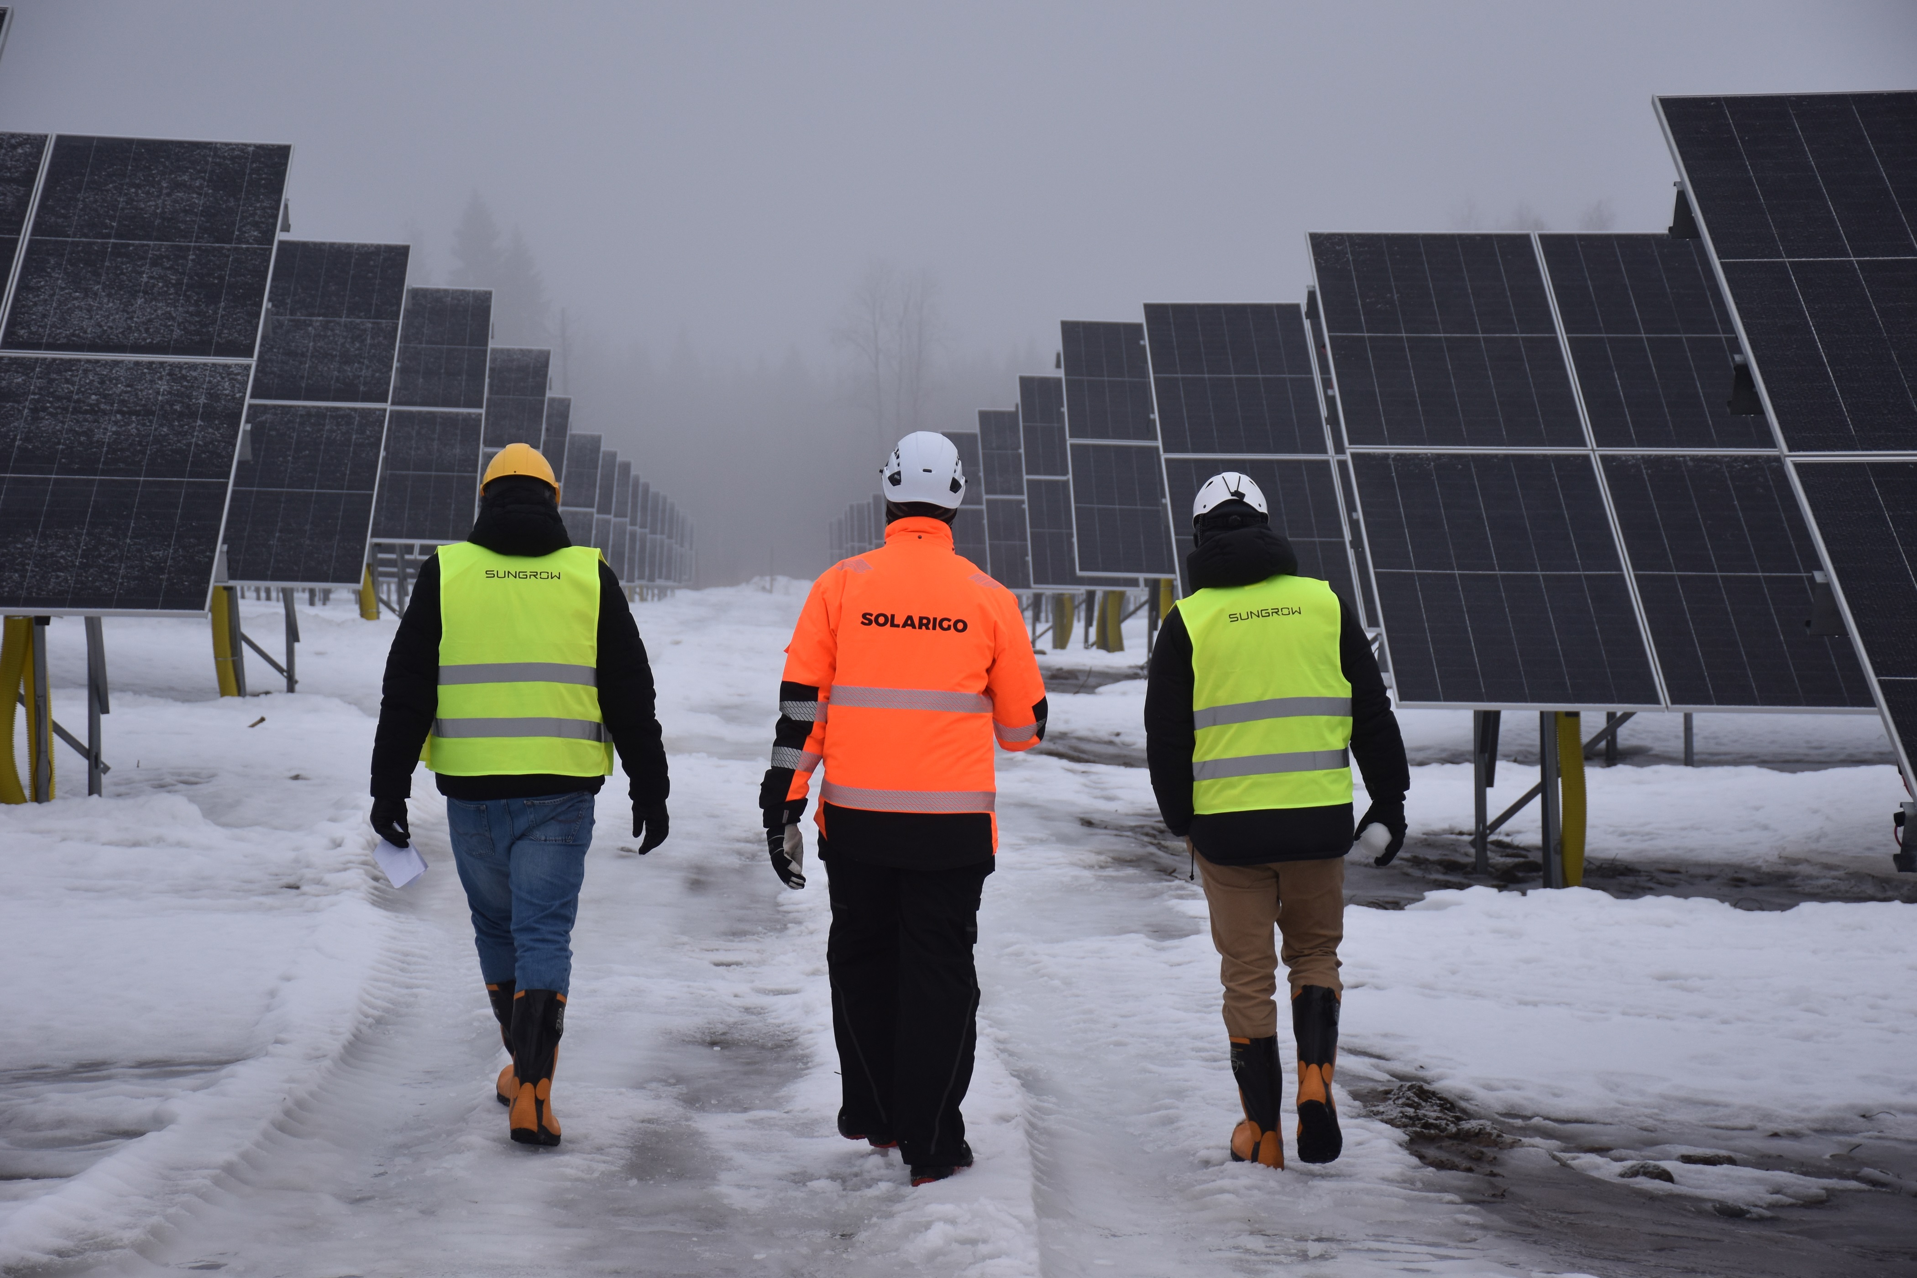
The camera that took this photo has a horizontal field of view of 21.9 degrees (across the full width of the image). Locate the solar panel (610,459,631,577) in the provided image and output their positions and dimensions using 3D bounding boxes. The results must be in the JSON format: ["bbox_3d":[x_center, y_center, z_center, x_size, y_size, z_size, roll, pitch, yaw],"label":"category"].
[{"bbox_3d":[-6.620,-2.190,90.870,1.150,0.060,4.580,1,31,-2],"label":"solar panel"}]

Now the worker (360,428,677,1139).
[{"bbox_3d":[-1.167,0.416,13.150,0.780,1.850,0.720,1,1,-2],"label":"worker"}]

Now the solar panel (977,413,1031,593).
[{"bbox_3d":[0.875,-1.717,60.432,1.150,0.060,4.580,1,31,-2],"label":"solar panel"}]

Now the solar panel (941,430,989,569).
[{"bbox_3d":[0.376,-1.852,70.262,1.150,0.060,4.580,1,31,-2],"label":"solar panel"}]

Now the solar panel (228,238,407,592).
[{"bbox_3d":[-4.205,-1.494,31.407,1.150,0.060,4.580,1,31,-2],"label":"solar panel"}]

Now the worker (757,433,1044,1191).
[{"bbox_3d":[-0.142,0.429,12.550,0.720,1.890,0.680,1,1,-2],"label":"worker"}]

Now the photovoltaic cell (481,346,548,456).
[{"bbox_3d":[-4.869,-1.951,51.086,1.150,0.060,4.580,1,31,-2],"label":"photovoltaic cell"}]

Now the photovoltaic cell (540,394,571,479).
[{"bbox_3d":[-5.404,-1.913,60.803,1.150,0.060,4.580,1,31,-2],"label":"photovoltaic cell"}]

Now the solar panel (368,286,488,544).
[{"bbox_3d":[-4.682,-1.962,42.342,1.150,0.060,4.580,1,31,-2],"label":"solar panel"}]

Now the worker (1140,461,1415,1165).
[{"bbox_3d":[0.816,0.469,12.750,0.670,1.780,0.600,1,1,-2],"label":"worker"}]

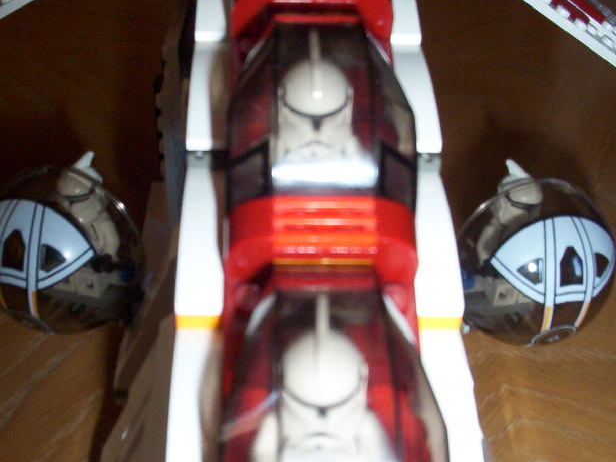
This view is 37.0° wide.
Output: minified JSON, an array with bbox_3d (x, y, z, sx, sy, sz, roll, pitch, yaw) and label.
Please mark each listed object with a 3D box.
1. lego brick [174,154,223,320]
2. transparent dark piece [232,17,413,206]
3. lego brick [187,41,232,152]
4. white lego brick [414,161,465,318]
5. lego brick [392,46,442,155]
[{"bbox_3d":[-0.018,0.001,0.164,0.008,0.010,0.032,0,32,-3],"label":"lego brick"},{"bbox_3d":[0.002,-0.021,0.161,0.032,0.019,0.044,0,32,-3],"label":"transparent dark piece"},{"bbox_3d":[-0.019,-0.027,0.184,0.008,0.010,0.032,0,32,-3],"label":"lego brick"},{"bbox_3d":[0.022,0.001,0.166,0.008,0.010,0.032,0,32,-3],"label":"white lego brick"},{"bbox_3d":[0.021,-0.027,0.186,0.008,0.010,0.032,0,32,-3],"label":"lego brick"}]

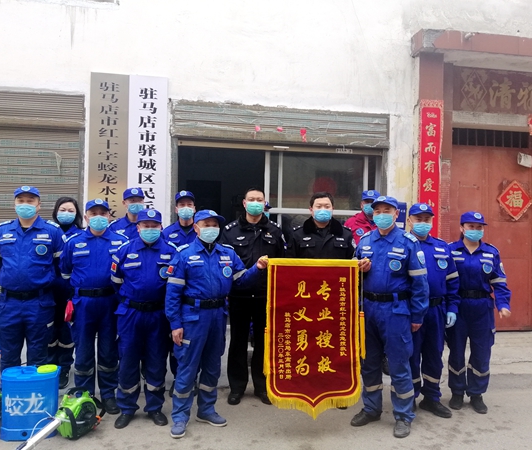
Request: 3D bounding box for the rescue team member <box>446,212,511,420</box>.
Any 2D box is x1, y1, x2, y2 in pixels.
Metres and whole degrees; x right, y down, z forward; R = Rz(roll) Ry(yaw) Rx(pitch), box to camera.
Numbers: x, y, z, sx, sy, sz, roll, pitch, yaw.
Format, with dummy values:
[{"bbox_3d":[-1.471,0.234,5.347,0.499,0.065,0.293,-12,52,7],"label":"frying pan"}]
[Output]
[{"bbox_3d":[1.797,0.725,3.830,0.540,1.670,0.360,1,0,25],"label":"rescue team member"}]

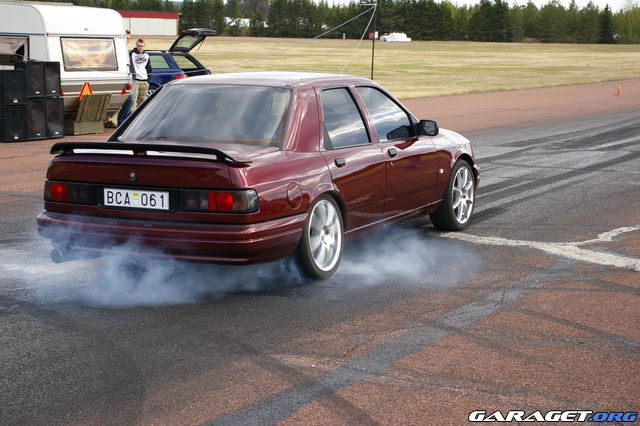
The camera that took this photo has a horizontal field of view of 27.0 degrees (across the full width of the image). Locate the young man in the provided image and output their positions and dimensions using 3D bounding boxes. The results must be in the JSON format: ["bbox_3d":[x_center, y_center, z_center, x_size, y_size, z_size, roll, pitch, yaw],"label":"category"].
[{"bbox_3d":[-3.442,-2.488,25.700,0.500,1.750,0.320,-1,7,-9],"label":"young man"}]

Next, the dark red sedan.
[{"bbox_3d":[-0.163,-0.410,10.200,1.730,1.360,4.450,4,8,26],"label":"dark red sedan"}]

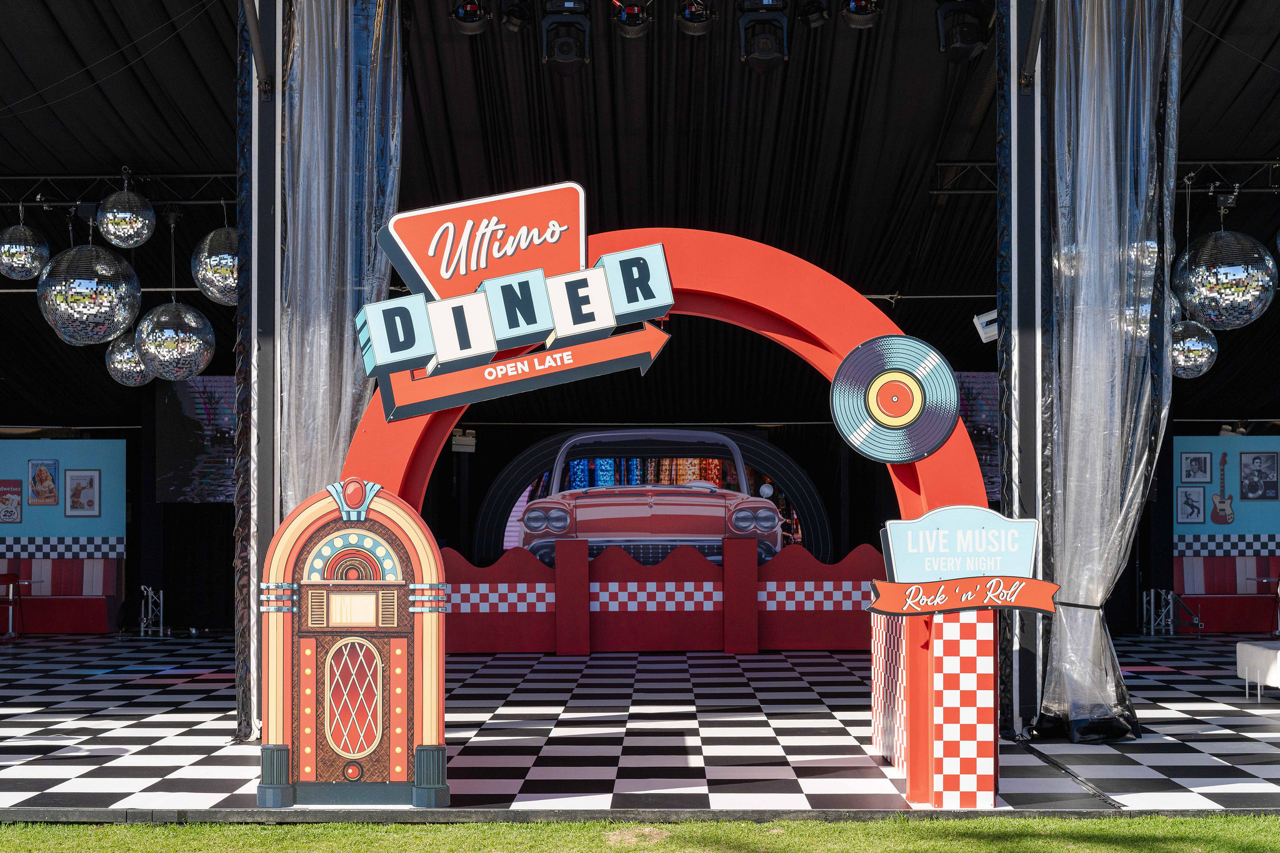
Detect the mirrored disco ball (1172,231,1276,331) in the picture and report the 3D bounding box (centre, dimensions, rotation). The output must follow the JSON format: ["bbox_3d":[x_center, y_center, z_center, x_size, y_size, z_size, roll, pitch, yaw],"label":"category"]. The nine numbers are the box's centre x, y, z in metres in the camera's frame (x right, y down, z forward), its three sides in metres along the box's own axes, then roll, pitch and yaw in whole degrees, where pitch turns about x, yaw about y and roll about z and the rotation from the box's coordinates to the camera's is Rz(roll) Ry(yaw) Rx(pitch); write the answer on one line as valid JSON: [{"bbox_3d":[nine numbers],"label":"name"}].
[{"bbox_3d":[5.882,-1.468,17.900,1.000,1.000,1.000,0,-2,1],"label":"mirrored disco ball"}]

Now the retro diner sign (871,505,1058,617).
[{"bbox_3d":[1.640,0.682,9.010,0.978,0.563,0.050,0,-2,1],"label":"retro diner sign"}]

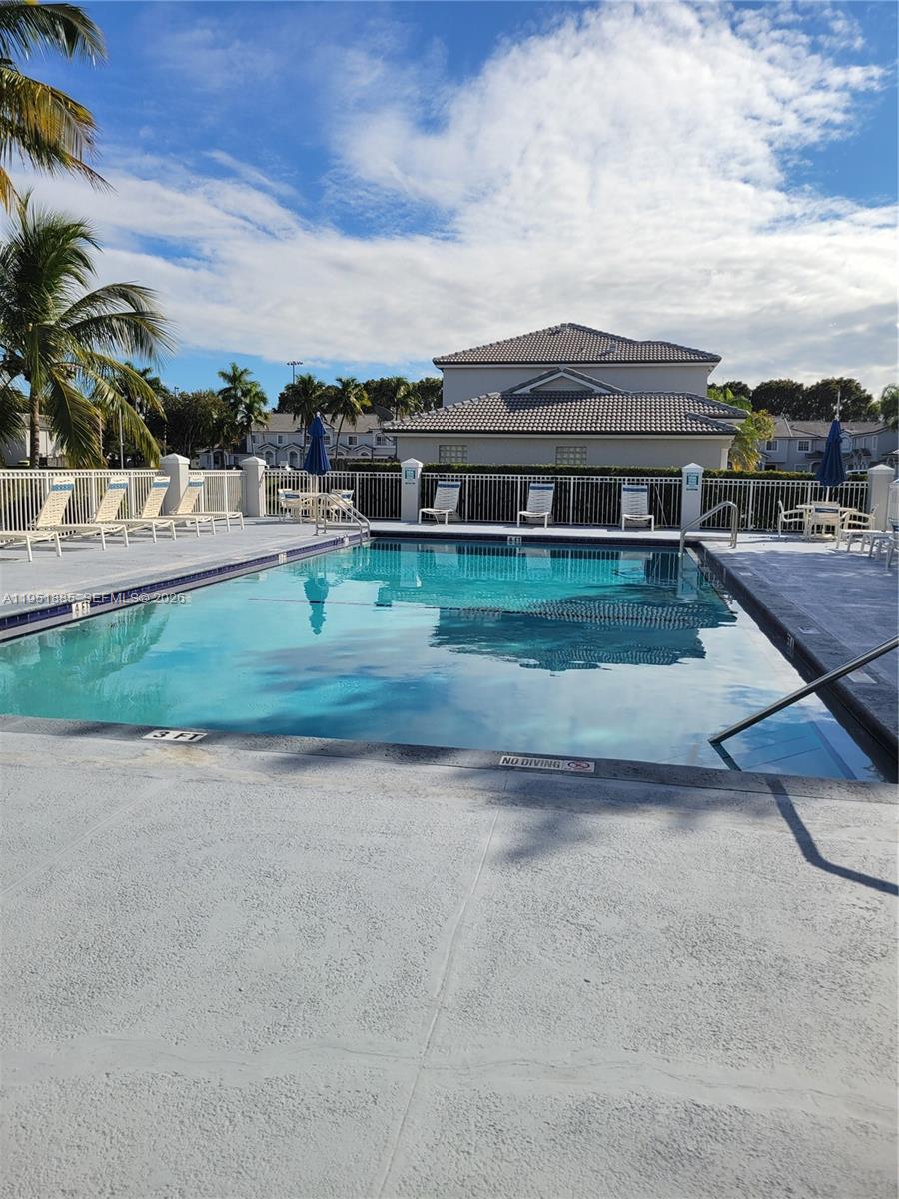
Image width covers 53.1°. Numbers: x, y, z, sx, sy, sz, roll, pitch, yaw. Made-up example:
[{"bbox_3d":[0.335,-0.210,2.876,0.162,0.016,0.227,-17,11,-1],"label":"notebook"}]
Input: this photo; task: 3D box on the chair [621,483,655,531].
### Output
[{"bbox_3d":[4.502,-2.175,21.394,0.680,1.020,1.400,3,9,11],"label":"chair"}]

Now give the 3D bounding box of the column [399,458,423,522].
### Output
[{"bbox_3d":[-0.953,-2.743,22.677,0.460,1.585,0.460,3,9,11],"label":"column"}]

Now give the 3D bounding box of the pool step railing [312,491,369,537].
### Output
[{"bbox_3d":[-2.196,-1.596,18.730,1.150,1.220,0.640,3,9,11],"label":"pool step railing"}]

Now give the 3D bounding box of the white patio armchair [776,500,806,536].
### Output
[{"bbox_3d":[7.623,-1.808,20.063,0.630,0.820,0.600,3,9,16],"label":"white patio armchair"}]

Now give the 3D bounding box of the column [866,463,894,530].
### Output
[{"bbox_3d":[9.920,-2.271,20.716,0.460,1.585,0.460,3,9,11],"label":"column"}]

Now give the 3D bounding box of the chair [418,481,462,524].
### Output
[{"bbox_3d":[-0.182,-2.441,22.651,0.680,1.020,1.400,4,9,19],"label":"chair"}]

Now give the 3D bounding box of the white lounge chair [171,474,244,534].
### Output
[{"bbox_3d":[-5.155,-2.020,19.088,1.350,1.090,0.690,3,9,11],"label":"white lounge chair"}]

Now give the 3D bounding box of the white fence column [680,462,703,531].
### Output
[{"bbox_3d":[5.785,-2.453,21.479,0.460,1.585,0.460,3,9,11],"label":"white fence column"}]

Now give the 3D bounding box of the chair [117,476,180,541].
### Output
[{"bbox_3d":[-5.890,-1.657,16.493,1.620,1.120,0.690,3,9,11],"label":"chair"}]

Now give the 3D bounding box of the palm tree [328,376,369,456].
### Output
[{"bbox_3d":[-9.686,-16.401,86.009,4.100,9.740,4.100,3,9,11],"label":"palm tree"}]

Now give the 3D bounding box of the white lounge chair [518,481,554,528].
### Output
[{"bbox_3d":[2.181,-2.300,21.971,0.680,1.020,1.400,3,9,16],"label":"white lounge chair"}]

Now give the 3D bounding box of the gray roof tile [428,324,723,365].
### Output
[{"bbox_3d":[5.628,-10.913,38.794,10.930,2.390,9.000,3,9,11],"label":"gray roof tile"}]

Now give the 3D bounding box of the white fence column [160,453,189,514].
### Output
[{"bbox_3d":[-6.186,-2.470,20.262,0.470,1.630,0.470,3,9,11],"label":"white fence column"}]

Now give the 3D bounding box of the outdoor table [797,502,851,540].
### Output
[{"bbox_3d":[8.417,-1.748,20.122,1.200,0.710,1.200,3,9,11],"label":"outdoor table"}]

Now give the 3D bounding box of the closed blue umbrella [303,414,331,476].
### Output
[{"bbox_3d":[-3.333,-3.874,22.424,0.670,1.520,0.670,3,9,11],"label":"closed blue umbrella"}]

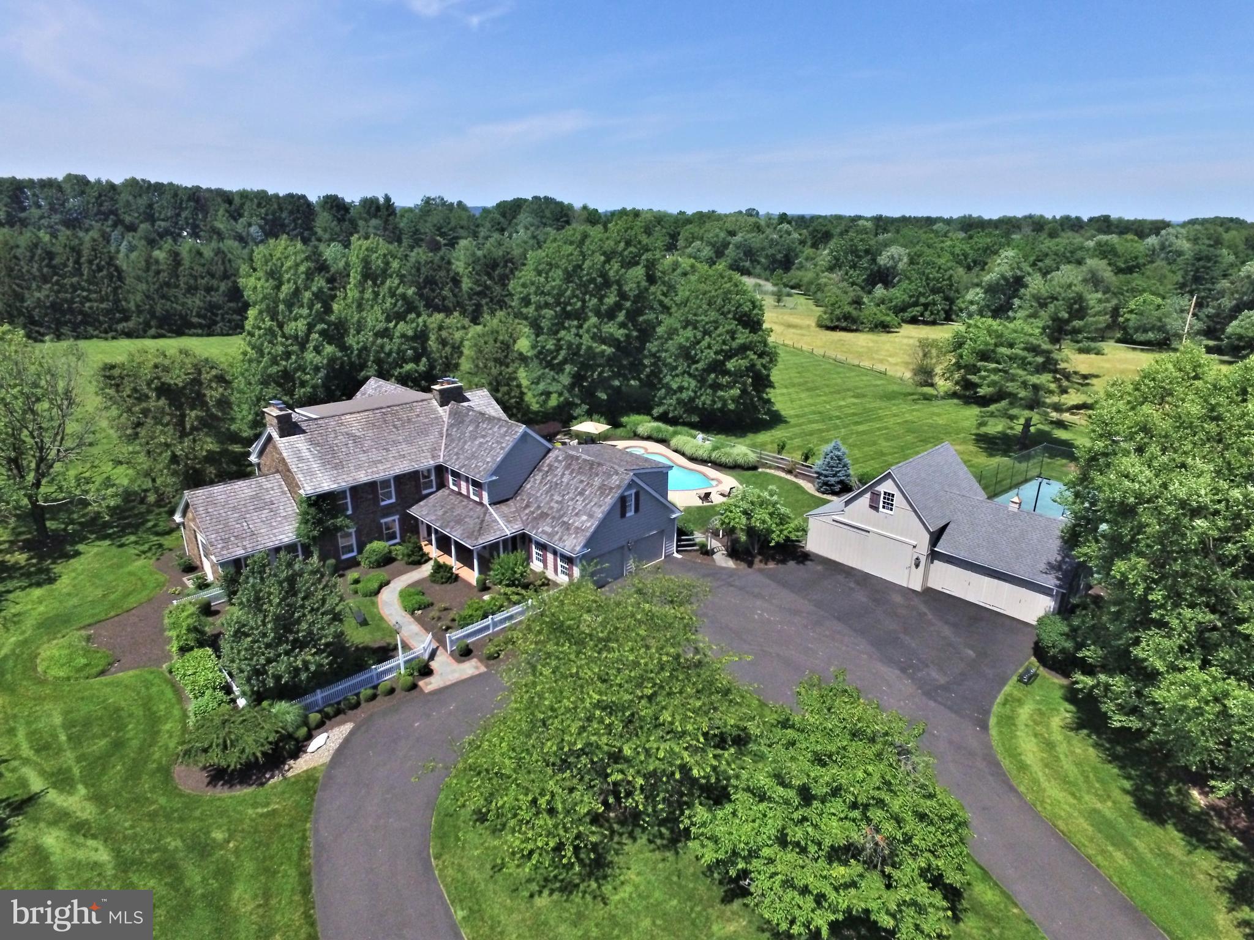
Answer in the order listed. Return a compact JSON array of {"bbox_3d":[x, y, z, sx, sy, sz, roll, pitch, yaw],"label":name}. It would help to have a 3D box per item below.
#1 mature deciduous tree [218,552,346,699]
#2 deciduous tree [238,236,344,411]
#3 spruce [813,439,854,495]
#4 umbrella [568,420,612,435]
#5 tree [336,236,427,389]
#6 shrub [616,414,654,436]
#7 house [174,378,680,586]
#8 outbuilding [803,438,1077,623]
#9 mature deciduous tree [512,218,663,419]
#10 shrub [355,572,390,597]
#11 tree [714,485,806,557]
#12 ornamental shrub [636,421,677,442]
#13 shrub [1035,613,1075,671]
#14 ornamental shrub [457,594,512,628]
[{"bbox_3d":[-15.762,7.048,33.495,5.300,6.500,5.200,0,19,0],"label":"mature deciduous tree"},{"bbox_3d":[-31.695,-12.171,69.700,9.900,19.550,9.900,1,19,0],"label":"deciduous tree"},{"bbox_3d":[17.647,-0.463,61.283,3.309,4.476,3.309,1,19,0],"label":"spruce"},{"bbox_3d":[-3.513,-3.340,71.189,3.070,2.800,3.070,12,22,28],"label":"umbrella"},{"bbox_3d":[-25.145,-13.660,74.282,8.820,19.606,8.820,1,19,0],"label":"tree"},{"bbox_3d":[0.892,-4.865,77.121,3.759,1.978,2.819,1,19,0],"label":"shrub"},{"bbox_3d":[-14.227,0.226,47.581,24.400,10.200,27.100,-17,26,-41],"label":"house"},{"bbox_3d":[20.088,3.020,45.112,8.300,7.100,15.700,-17,26,-41],"label":"outbuilding"},{"bbox_3d":[-4.165,-15.507,76.764,15.600,21.000,15.000,0,19,0],"label":"mature deciduous tree"},{"bbox_3d":[-15.321,6.771,43.652,2.113,1.162,1.521,-17,26,-42],"label":"shrub"},{"bbox_3d":[8.671,3.414,47.508,5.900,4.600,5.600,0,19,0],"label":"tree"},{"bbox_3d":[3.065,-4.105,75.367,4.183,1.748,3.137,1,19,0],"label":"ornamental shrub"},{"bbox_3d":[21.427,8.510,36.323,1.900,2.500,1.900,0,19,0],"label":"shrub"},{"bbox_3d":[-8.021,7.825,40.891,3.447,1.198,1.896,-17,26,-42],"label":"ornamental shrub"}]

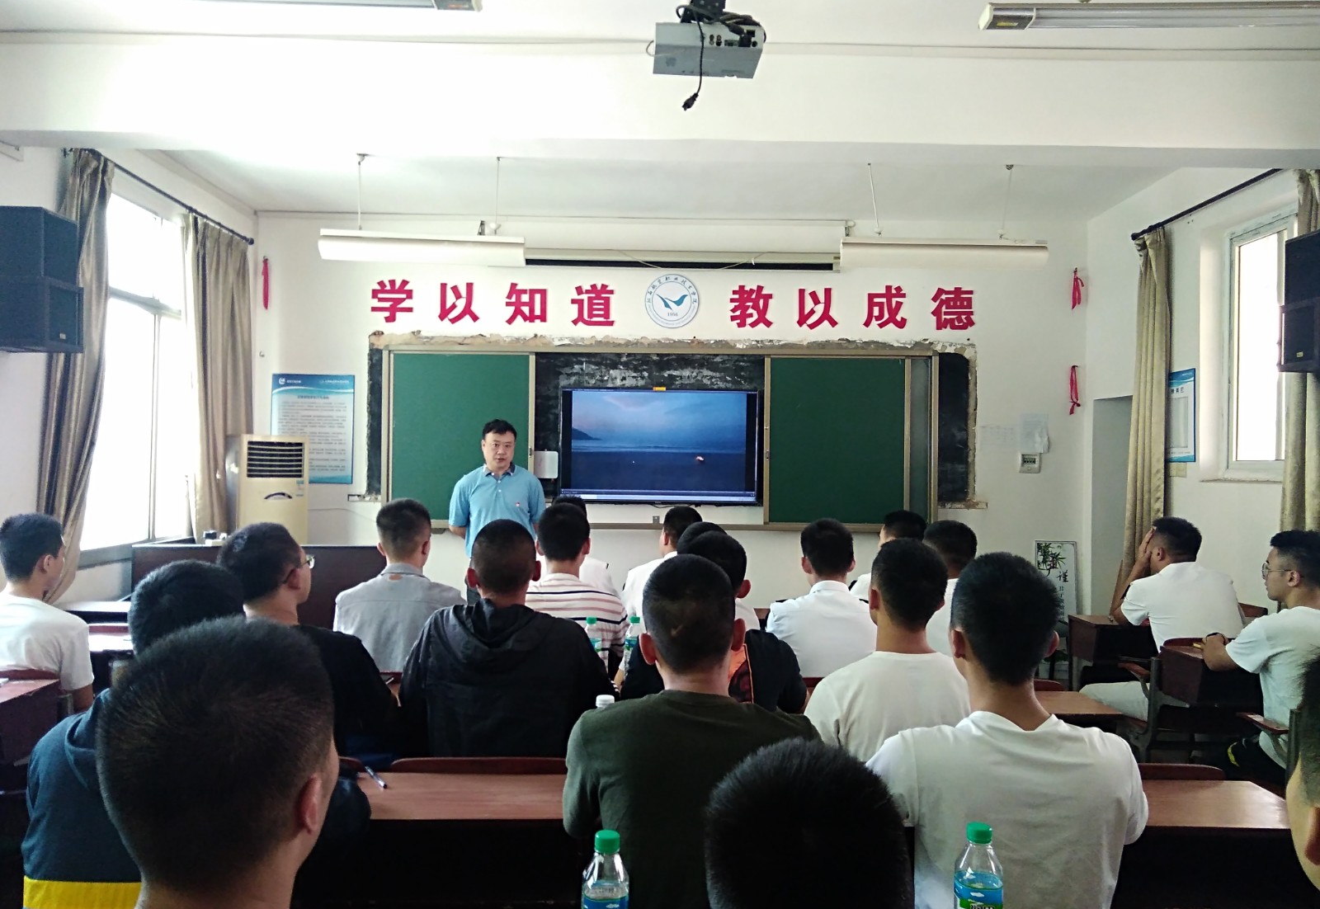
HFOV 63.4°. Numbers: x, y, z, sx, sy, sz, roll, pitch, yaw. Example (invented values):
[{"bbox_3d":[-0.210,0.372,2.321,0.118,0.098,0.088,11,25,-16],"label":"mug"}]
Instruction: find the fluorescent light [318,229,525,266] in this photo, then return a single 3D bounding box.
[{"bbox_3d":[-1.409,-1.223,6.330,1.220,0.165,0.160,1,1,-3],"label":"fluorescent light"}]

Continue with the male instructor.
[{"bbox_3d":[-0.837,0.666,5.437,0.500,1.686,0.300,1,-1,-13],"label":"male instructor"}]

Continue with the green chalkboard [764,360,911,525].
[{"bbox_3d":[1.275,-0.091,7.673,1.028,1.210,0.040,1,-1,-1],"label":"green chalkboard"}]

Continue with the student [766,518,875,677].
[{"bbox_3d":[0.572,0.867,3.907,0.470,1.299,0.720,1,1,1],"label":"student"}]

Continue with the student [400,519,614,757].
[{"bbox_3d":[-0.400,0.839,2.957,0.540,1.351,0.720,1,1,1],"label":"student"}]

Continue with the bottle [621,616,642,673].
[{"bbox_3d":[-0.079,0.618,3.304,0.065,0.225,0.065,1,-1,-1],"label":"bottle"}]

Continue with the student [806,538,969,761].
[{"bbox_3d":[0.603,0.865,2.898,0.500,1.280,0.750,1,-1,-1],"label":"student"}]

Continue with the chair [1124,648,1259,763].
[{"bbox_3d":[2.305,1.143,4.431,0.580,0.800,0.680,1,-1,-1],"label":"chair"}]

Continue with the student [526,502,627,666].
[{"bbox_3d":[-0.336,0.835,3.907,0.470,1.342,0.720,1,1,1],"label":"student"}]

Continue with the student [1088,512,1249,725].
[{"bbox_3d":[2.188,0.897,4.685,0.550,1.264,0.740,1,1,-7],"label":"student"}]

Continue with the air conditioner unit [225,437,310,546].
[{"bbox_3d":[-2.546,0.702,6.914,0.445,1.636,0.310,1,-1,-42],"label":"air conditioner unit"}]

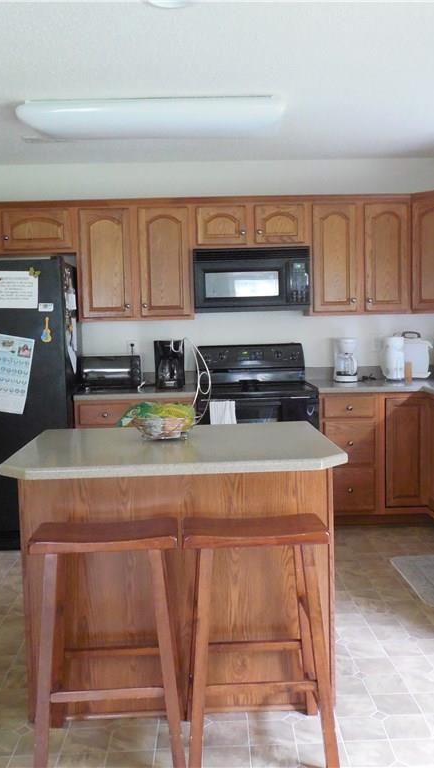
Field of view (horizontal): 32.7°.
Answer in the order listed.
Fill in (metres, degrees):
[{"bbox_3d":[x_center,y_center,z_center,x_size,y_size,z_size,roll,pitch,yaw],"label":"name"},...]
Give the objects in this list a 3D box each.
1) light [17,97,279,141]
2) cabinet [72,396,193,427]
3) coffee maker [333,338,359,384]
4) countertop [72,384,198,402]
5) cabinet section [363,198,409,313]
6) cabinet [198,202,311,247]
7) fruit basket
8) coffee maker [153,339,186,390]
[{"bbox_3d":[-0.330,-1.381,3.854,1.310,0.110,0.420,-1,5,-1],"label":"light"},{"bbox_3d":[-0.505,0.489,4.883,0.740,0.845,0.615,-2,5,-2],"label":"cabinet"},{"bbox_3d":[0.878,-0.164,5.021,0.165,0.294,0.220,-1,6,4],"label":"coffee maker"},{"bbox_3d":[-0.516,0.068,4.883,0.760,0.040,0.638,-2,5,-2],"label":"countertop"},{"bbox_3d":[1.112,-0.838,4.991,0.330,0.730,0.320,-1,5,-2],"label":"cabinet section"},{"bbox_3d":[0.220,-1.068,5.035,0.761,0.300,0.325,-1,5,-1],"label":"cabinet"},{"bbox_3d":[-0.228,0.144,2.897,0.280,0.124,0.240,-1,5,-1],"label":"fruit basket"},{"bbox_3d":[-0.316,-0.129,4.930,0.189,0.334,0.240,-2,5,-2],"label":"coffee maker"}]

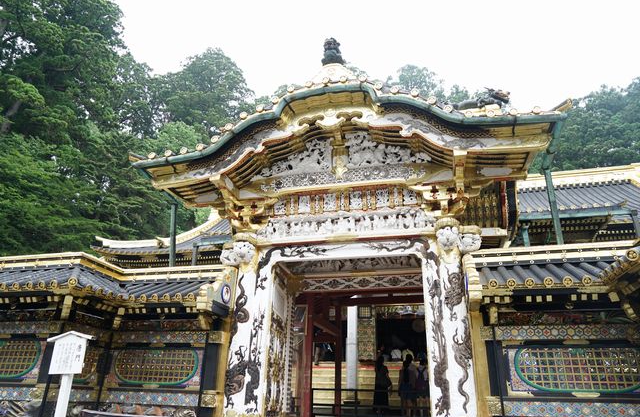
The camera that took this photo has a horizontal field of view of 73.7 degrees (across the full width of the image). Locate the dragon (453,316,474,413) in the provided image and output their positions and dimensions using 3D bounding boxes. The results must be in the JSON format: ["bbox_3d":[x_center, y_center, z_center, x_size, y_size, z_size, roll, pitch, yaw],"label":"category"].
[{"bbox_3d":[1.820,1.977,5.467,0.230,1.150,0.110,-5,-22,16],"label":"dragon"}]

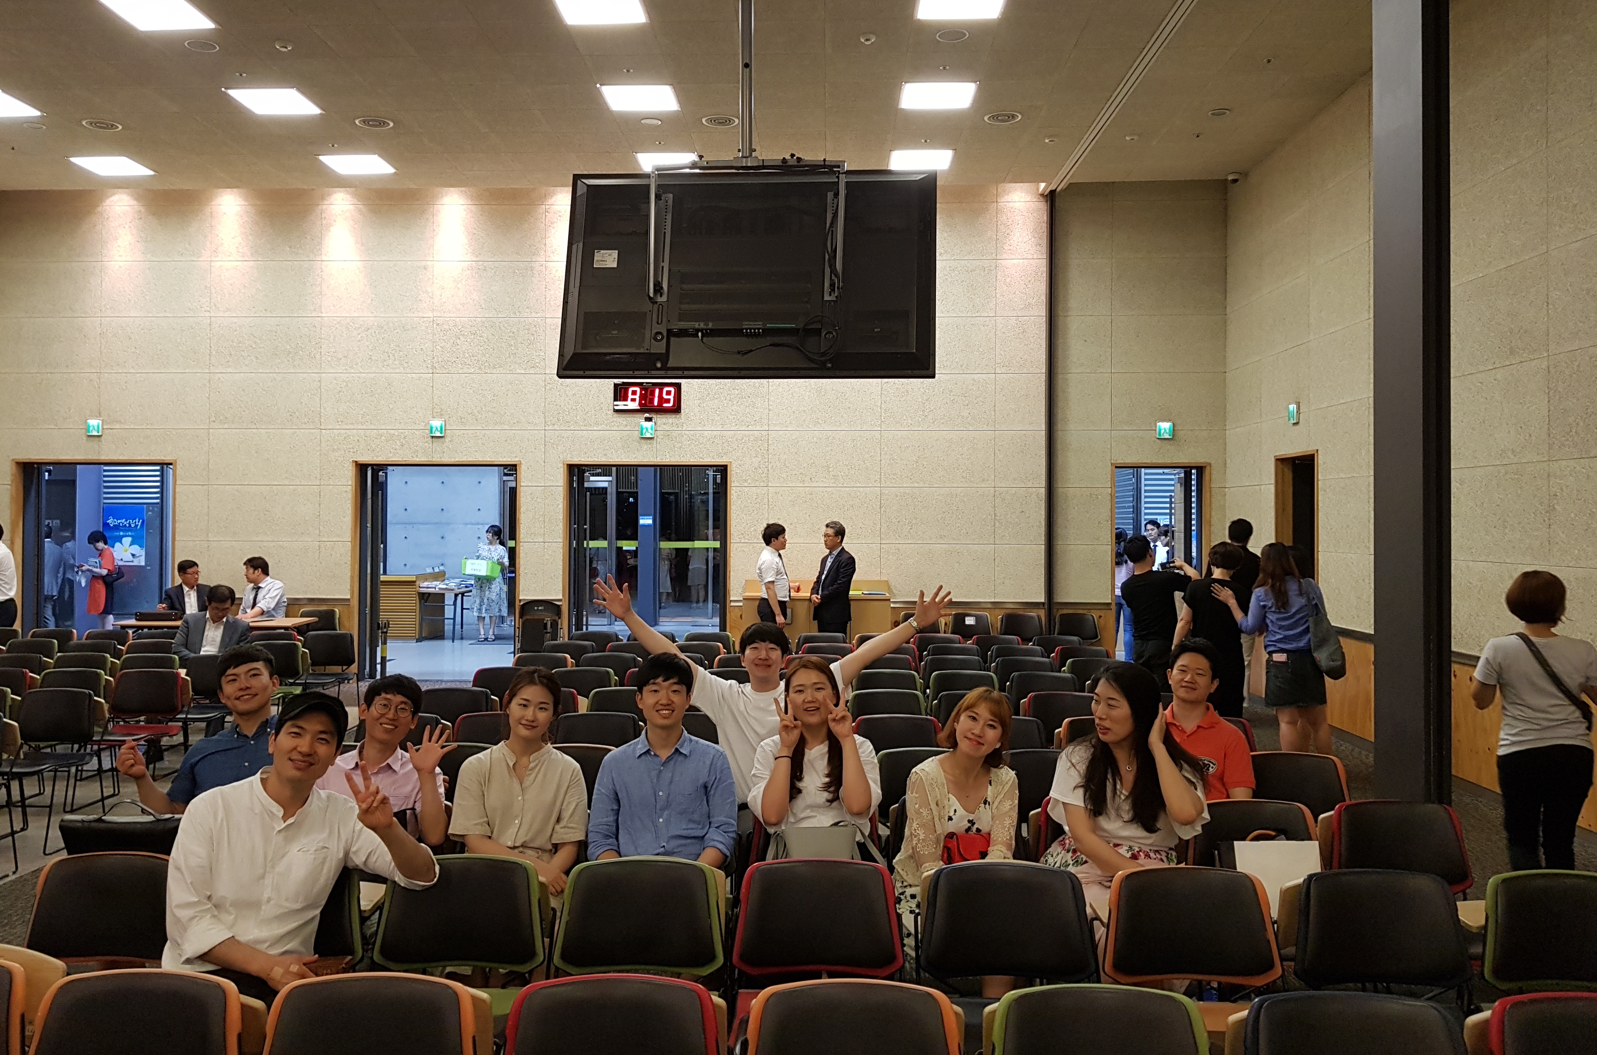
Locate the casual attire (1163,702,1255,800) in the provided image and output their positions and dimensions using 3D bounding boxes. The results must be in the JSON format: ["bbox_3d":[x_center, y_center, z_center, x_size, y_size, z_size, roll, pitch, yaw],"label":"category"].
[{"bbox_3d":[1.527,0.913,4.580,0.460,0.500,0.290,0,0,12],"label":"casual attire"}]

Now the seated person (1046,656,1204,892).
[{"bbox_3d":[0.930,1.035,3.470,0.520,1.280,0.780,0,0,14],"label":"seated person"}]

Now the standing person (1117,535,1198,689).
[{"bbox_3d":[2.362,0.866,7.900,0.550,1.640,0.500,0,0,14],"label":"standing person"}]

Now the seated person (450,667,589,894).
[{"bbox_3d":[-0.888,1.069,3.740,0.460,1.220,0.660,0,0,-6],"label":"seated person"}]

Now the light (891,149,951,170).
[{"bbox_3d":[1.223,-3.650,11.850,0.620,0.050,0.620,0,0,2],"label":"light"}]

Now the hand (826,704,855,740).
[{"bbox_3d":[0.129,0.575,3.650,0.090,0.150,0.070,-6,0,0],"label":"hand"}]

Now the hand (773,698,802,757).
[{"bbox_3d":[-0.032,0.604,3.640,0.090,0.170,0.070,-6,0,0],"label":"hand"}]

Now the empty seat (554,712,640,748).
[{"bbox_3d":[-0.902,1.292,5.470,0.490,0.790,0.540,0,0,2],"label":"empty seat"}]

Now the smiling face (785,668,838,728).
[{"bbox_3d":[0.041,0.528,3.730,0.155,0.190,0.140,-4,0,0],"label":"smiling face"}]

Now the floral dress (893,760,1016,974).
[{"bbox_3d":[0.489,1.039,3.730,0.420,0.640,0.520,0,0,6],"label":"floral dress"}]

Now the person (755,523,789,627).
[{"bbox_3d":[-0.237,0.803,11.100,0.300,1.680,0.460,0,0,18],"label":"person"}]

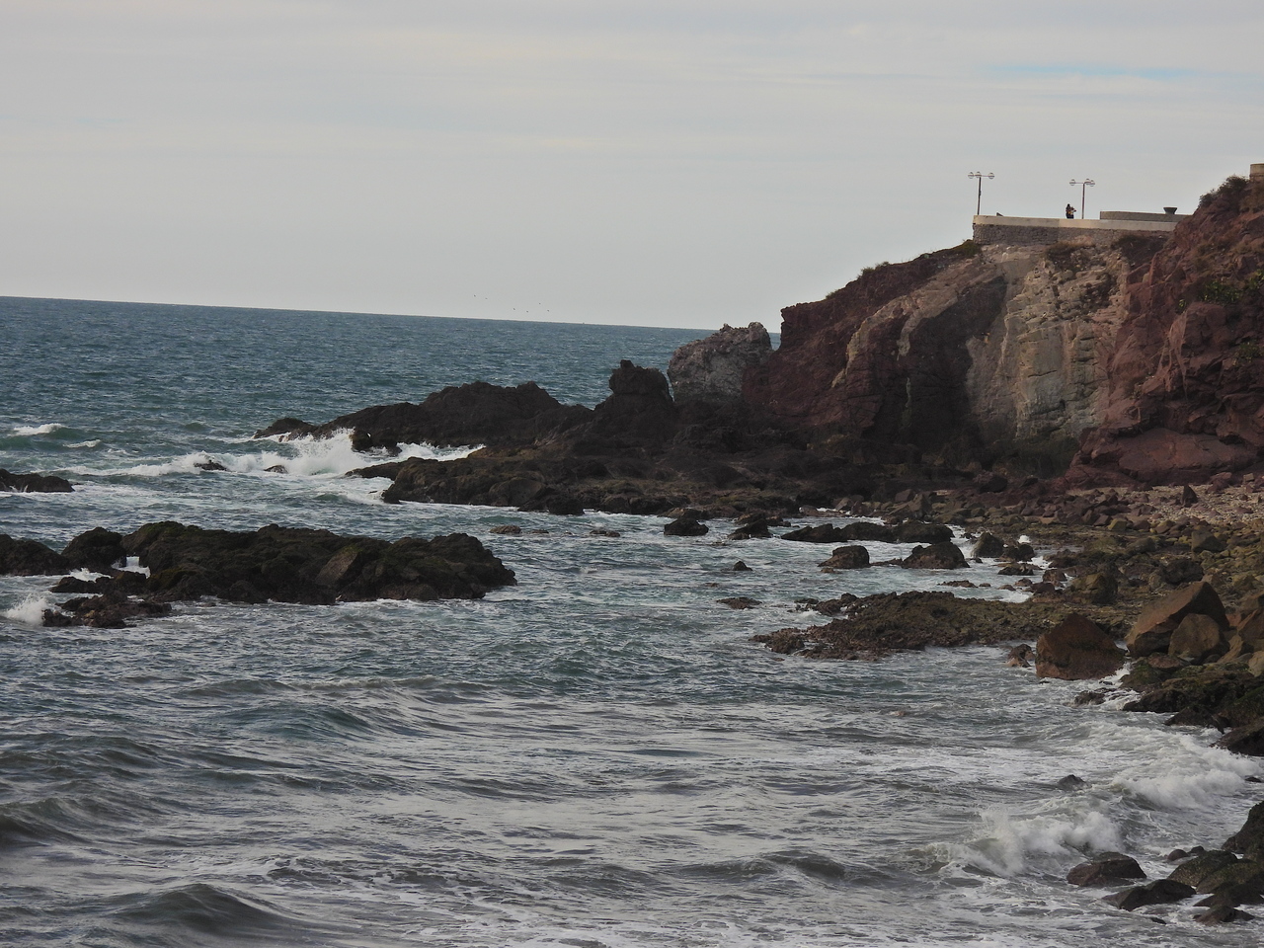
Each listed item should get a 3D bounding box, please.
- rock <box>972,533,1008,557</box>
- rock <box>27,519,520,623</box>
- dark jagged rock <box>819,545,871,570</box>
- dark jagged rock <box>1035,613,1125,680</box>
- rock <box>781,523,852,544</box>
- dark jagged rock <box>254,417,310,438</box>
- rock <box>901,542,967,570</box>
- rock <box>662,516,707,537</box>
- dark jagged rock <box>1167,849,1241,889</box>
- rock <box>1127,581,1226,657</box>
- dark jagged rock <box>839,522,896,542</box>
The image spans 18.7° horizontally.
[{"bbox_3d":[18.745,3.672,200.389,1.800,1.300,1.440,3,2,5],"label":"rock"},{"bbox_3d":[-13.502,3.709,146.799,17.500,2.600,11.000,3,2,-5],"label":"rock"},{"bbox_3d":[10.169,4.013,183.491,2.380,1.170,1.900,3,2,3],"label":"dark jagged rock"},{"bbox_3d":[15.396,5.853,131.278,2.950,2.200,2.340,3,2,7],"label":"dark jagged rock"},{"bbox_3d":[9.881,3.175,206.232,3.610,0.980,2.870,3,2,3],"label":"rock"},{"bbox_3d":[-29.717,-3.935,325.922,4.720,1.780,3.760,3,2,-5],"label":"dark jagged rock"},{"bbox_3d":[14.877,3.972,188.605,3.110,1.280,2.470,3,2,5],"label":"rock"},{"bbox_3d":[2.914,2.808,205.497,2.260,1.110,1.800,3,2,1],"label":"rock"},{"bbox_3d":[12.223,8.386,81.878,1.470,0.720,1.170,3,2,9],"label":"dark jagged rock"},{"bbox_3d":[19.199,5.031,134.648,3.430,2.530,2.720,3,2,8],"label":"rock"},{"bbox_3d":[13.006,3.138,210.380,3.050,1.020,2.420,3,2,4],"label":"dark jagged rock"}]

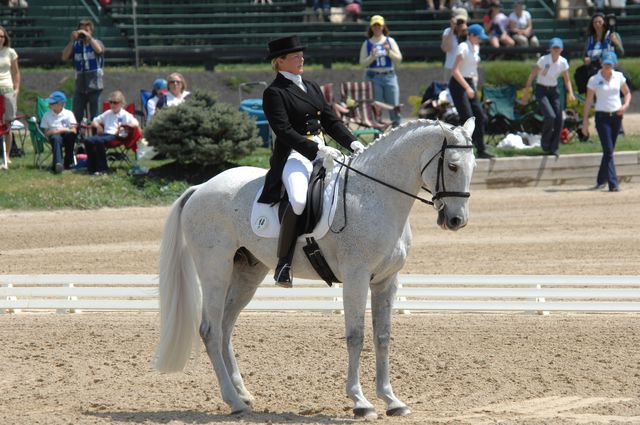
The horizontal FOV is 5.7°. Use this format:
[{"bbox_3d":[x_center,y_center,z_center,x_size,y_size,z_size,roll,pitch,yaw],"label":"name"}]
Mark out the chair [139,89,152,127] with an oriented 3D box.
[{"bbox_3d":[-1.996,-1.083,80.000,0.700,0.880,0.580,0,3,0],"label":"chair"}]

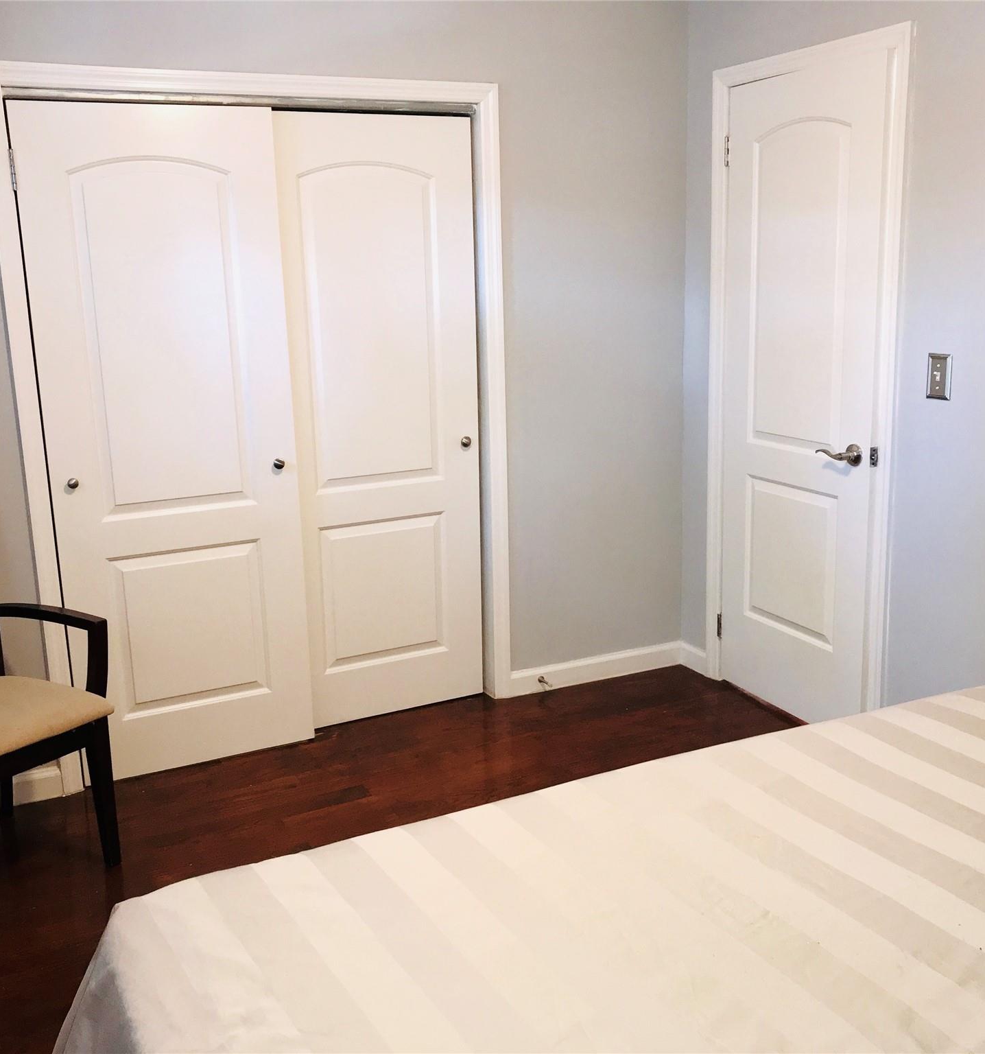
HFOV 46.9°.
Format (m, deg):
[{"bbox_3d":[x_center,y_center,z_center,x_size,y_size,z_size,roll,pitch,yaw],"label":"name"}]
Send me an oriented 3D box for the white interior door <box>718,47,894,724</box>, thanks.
[{"bbox_3d":[0.969,-0.367,3.607,0.038,2.030,0.713,-7,14,-22],"label":"white interior door"}]

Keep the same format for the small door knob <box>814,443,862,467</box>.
[{"bbox_3d":[1.030,-0.216,3.380,0.060,0.066,0.149,-7,14,-22],"label":"small door knob"}]

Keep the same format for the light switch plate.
[{"bbox_3d":[1.213,-0.407,3.085,0.010,0.123,0.081,-8,14,-25],"label":"light switch plate"}]

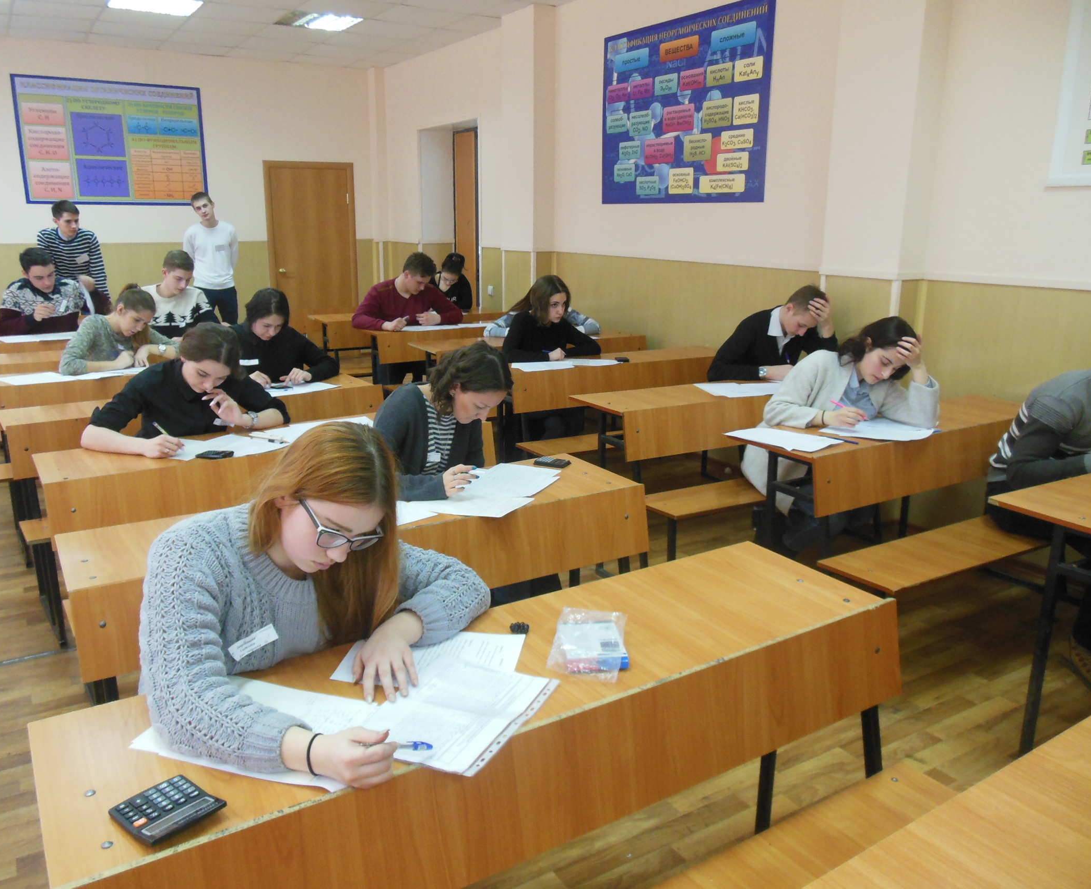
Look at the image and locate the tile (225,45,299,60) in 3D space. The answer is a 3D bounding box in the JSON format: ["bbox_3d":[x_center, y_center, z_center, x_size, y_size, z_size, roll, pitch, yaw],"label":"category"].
[{"bbox_3d":[-2.724,-3.759,8.255,0.600,0.020,0.500,-8,17,-31],"label":"tile"}]

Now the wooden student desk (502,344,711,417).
[{"bbox_3d":[0.406,-0.118,4.986,1.535,0.765,0.420,-8,17,-31],"label":"wooden student desk"}]

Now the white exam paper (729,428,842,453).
[{"bbox_3d":[0.884,-0.023,3.151,0.235,0.006,0.315,-12,20,-40],"label":"white exam paper"}]

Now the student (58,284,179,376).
[{"bbox_3d":[-2.213,-0.250,4.516,0.590,1.180,0.720,-11,18,-38],"label":"student"}]

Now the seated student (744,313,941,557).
[{"bbox_3d":[1.129,0.064,3.446,0.620,1.180,0.740,-6,16,-26],"label":"seated student"}]

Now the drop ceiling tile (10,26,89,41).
[{"bbox_3d":[-4.423,-3.647,7.608,0.600,0.018,0.490,-8,17,-31],"label":"drop ceiling tile"}]

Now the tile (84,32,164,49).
[{"bbox_3d":[-3.870,-3.705,7.859,0.600,0.018,0.500,-8,17,-31],"label":"tile"}]

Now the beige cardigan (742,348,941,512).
[{"bbox_3d":[1.130,-0.046,3.464,0.680,0.670,0.560,-5,16,-20],"label":"beige cardigan"}]

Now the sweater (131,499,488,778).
[{"bbox_3d":[-0.400,0.382,1.589,0.660,0.560,0.630,-10,18,-35],"label":"sweater"}]

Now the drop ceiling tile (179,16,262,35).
[{"bbox_3d":[-2.668,-3.467,7.108,0.600,0.020,0.600,-8,17,-30],"label":"drop ceiling tile"}]

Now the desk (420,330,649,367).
[{"bbox_3d":[-0.068,-0.282,5.381,1.510,0.750,0.410,-9,17,-32],"label":"desk"}]

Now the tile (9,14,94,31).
[{"bbox_3d":[-4.137,-3.527,7.162,0.600,0.018,0.600,-8,17,-31],"label":"tile"}]

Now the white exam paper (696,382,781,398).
[{"bbox_3d":[0.974,-0.264,4.093,0.440,0.005,0.320,-2,15,-11],"label":"white exam paper"}]

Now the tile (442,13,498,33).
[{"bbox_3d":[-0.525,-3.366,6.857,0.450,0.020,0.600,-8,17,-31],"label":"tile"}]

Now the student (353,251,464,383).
[{"bbox_3d":[-1.070,-0.801,6.507,0.870,1.283,0.720,-8,17,-31],"label":"student"}]

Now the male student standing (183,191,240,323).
[{"bbox_3d":[-3.204,-1.524,8.275,0.510,1.760,0.310,-9,17,-33],"label":"male student standing"}]

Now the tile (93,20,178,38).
[{"bbox_3d":[-3.503,-3.527,7.301,0.600,0.020,0.600,-8,17,-30],"label":"tile"}]

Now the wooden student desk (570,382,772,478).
[{"bbox_3d":[0.834,0.098,4.070,1.510,0.750,0.410,-9,17,-32],"label":"wooden student desk"}]

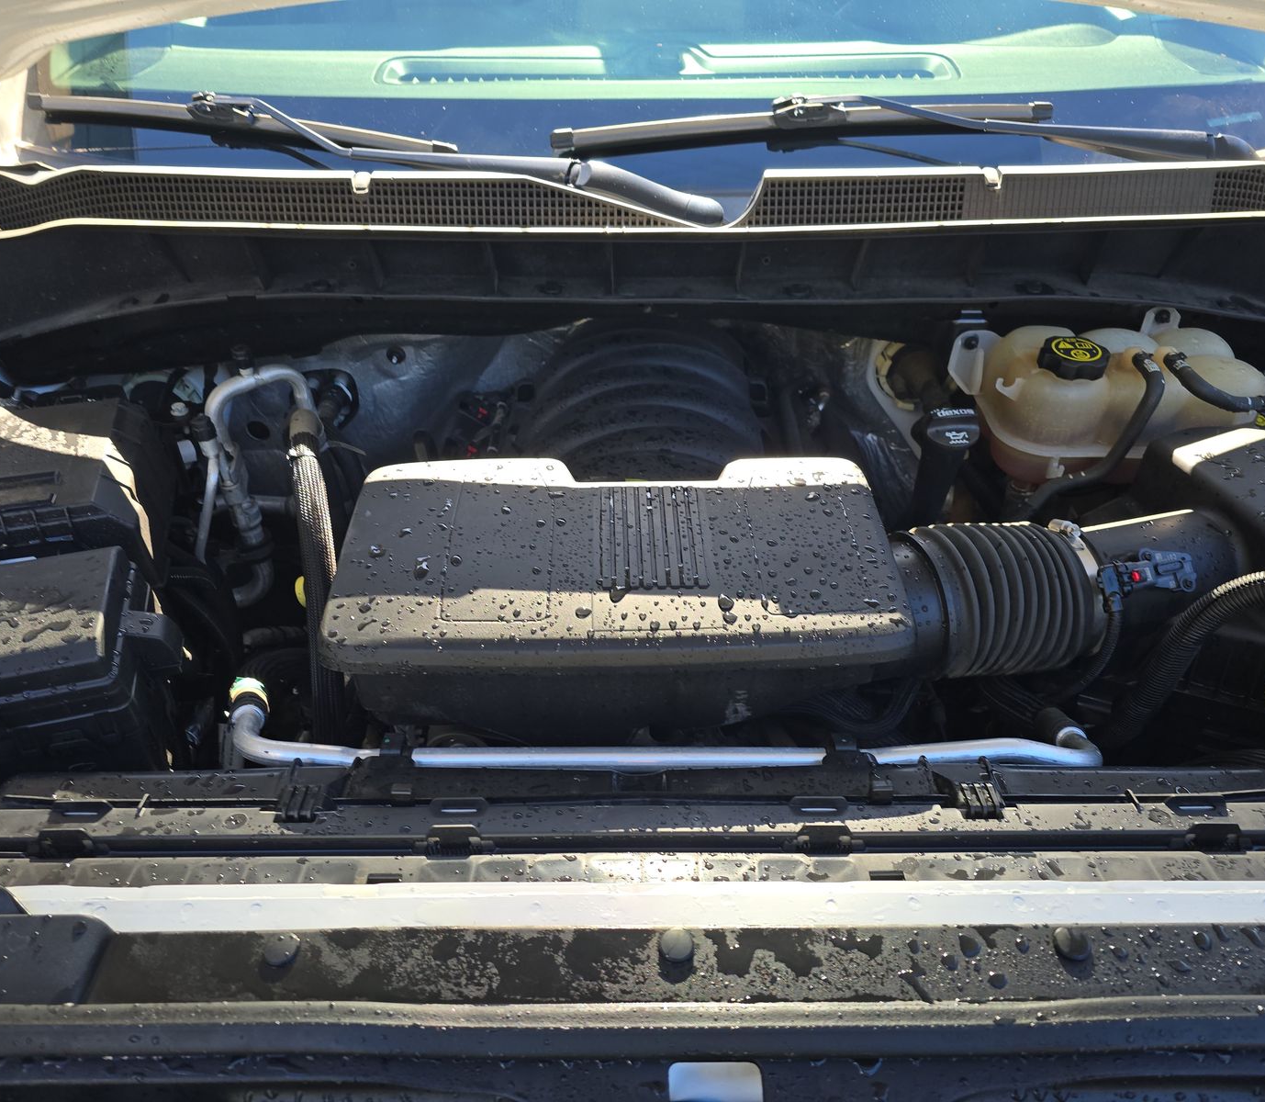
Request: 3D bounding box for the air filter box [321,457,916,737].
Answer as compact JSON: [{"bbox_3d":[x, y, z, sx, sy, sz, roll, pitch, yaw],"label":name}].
[{"bbox_3d":[-0.011,0.051,0.833,0.440,0.155,0.215,0,46,0],"label":"air filter box"}]

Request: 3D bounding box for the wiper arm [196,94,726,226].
[{"bbox_3d":[-0.199,-0.439,1.080,0.600,0.055,0.065,14,42,7],"label":"wiper arm"}]

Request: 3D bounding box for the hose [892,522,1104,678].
[{"bbox_3d":[0.306,0.041,0.815,0.150,0.122,0.122,-3,40,-11],"label":"hose"}]

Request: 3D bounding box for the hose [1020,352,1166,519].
[{"bbox_3d":[0.423,-0.100,0.899,0.145,0.110,0.170,0,40,0],"label":"hose"}]

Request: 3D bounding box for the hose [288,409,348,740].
[{"bbox_3d":[-0.283,0.014,0.875,0.045,0.050,0.300,-14,73,12],"label":"hose"}]

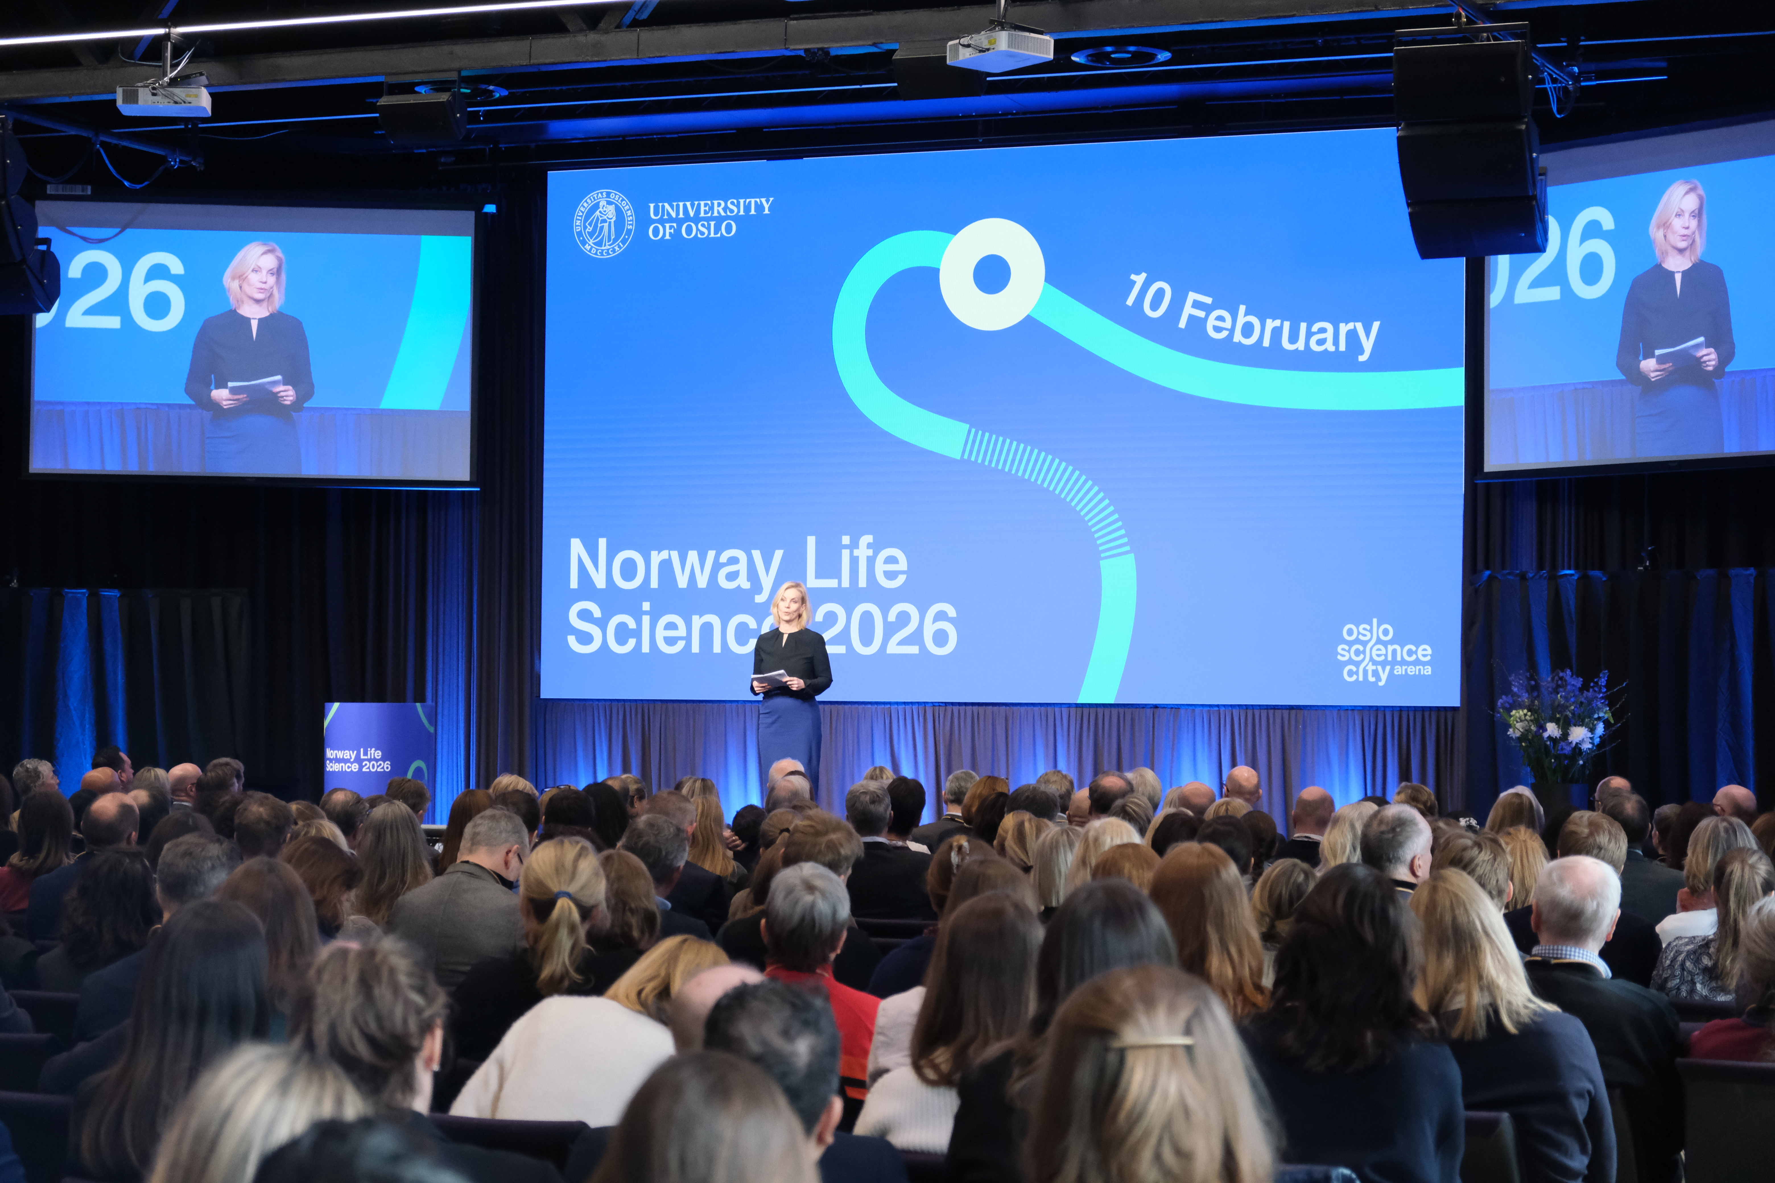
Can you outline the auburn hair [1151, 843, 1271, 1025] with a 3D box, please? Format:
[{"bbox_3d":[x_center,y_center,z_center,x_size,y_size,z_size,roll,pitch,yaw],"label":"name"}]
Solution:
[{"bbox_3d":[0.690,0.732,8.050,0.245,0.385,0.250,0,-2,12],"label":"auburn hair"}]

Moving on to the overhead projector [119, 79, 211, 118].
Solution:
[{"bbox_3d":[-4.278,-2.904,22.171,0.510,0.125,0.360,1,-2,-4],"label":"overhead projector"}]

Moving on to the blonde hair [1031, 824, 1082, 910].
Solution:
[{"bbox_3d":[0.509,0.803,10.950,0.190,0.250,0.220,0,-2,12],"label":"blonde hair"}]

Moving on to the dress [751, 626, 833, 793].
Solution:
[{"bbox_3d":[-0.567,0.748,22.200,0.490,1.080,0.320,0,-2,20],"label":"dress"}]

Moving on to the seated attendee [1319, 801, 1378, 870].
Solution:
[{"bbox_3d":[1.550,1.321,11.984,0.480,1.303,0.800,0,-2,20],"label":"seated attendee"}]

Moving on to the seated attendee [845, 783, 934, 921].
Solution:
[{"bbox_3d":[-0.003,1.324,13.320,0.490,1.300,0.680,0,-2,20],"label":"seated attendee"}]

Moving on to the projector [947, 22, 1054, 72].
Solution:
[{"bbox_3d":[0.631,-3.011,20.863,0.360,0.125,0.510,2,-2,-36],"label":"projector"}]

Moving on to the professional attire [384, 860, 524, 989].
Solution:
[{"bbox_3d":[-0.981,0.981,9.363,0.500,0.620,0.380,0,-2,24],"label":"professional attire"}]

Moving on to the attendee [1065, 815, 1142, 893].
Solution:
[{"bbox_3d":[0.733,1.313,11.384,0.480,1.255,0.800,0,-2,20],"label":"attendee"}]

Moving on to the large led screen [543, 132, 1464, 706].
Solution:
[{"bbox_3d":[0.534,-0.943,21.334,5.600,3.150,0.100,0,-2,23],"label":"large led screen"}]

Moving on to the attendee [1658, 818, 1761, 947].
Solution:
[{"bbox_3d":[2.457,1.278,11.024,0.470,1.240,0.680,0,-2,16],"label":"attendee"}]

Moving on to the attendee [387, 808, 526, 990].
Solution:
[{"bbox_3d":[-0.968,1.209,9.684,0.520,1.302,0.820,0,-2,20],"label":"attendee"}]

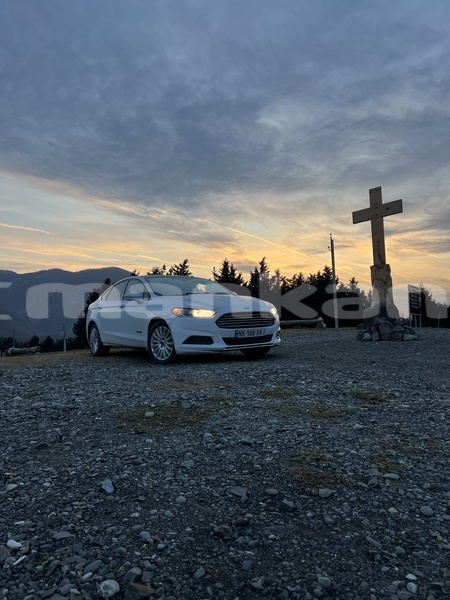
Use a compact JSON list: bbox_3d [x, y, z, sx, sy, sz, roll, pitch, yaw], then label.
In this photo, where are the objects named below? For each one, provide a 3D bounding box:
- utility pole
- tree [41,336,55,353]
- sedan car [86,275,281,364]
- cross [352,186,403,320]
[{"bbox_3d":[7.480,-1.270,31.100,0.350,6.450,0.280,-3,-3,14],"label":"utility pole"},{"bbox_3d":[-14.966,3.777,38.000,1.250,1.500,1.250,-2,-3,-22],"label":"tree"},{"bbox_3d":[-1.028,0.280,8.130,1.900,1.475,4.870,0,-3,-35],"label":"sedan car"},{"bbox_3d":[3.934,-1.181,11.542,0.600,3.410,1.480,0,-4,-37],"label":"cross"}]

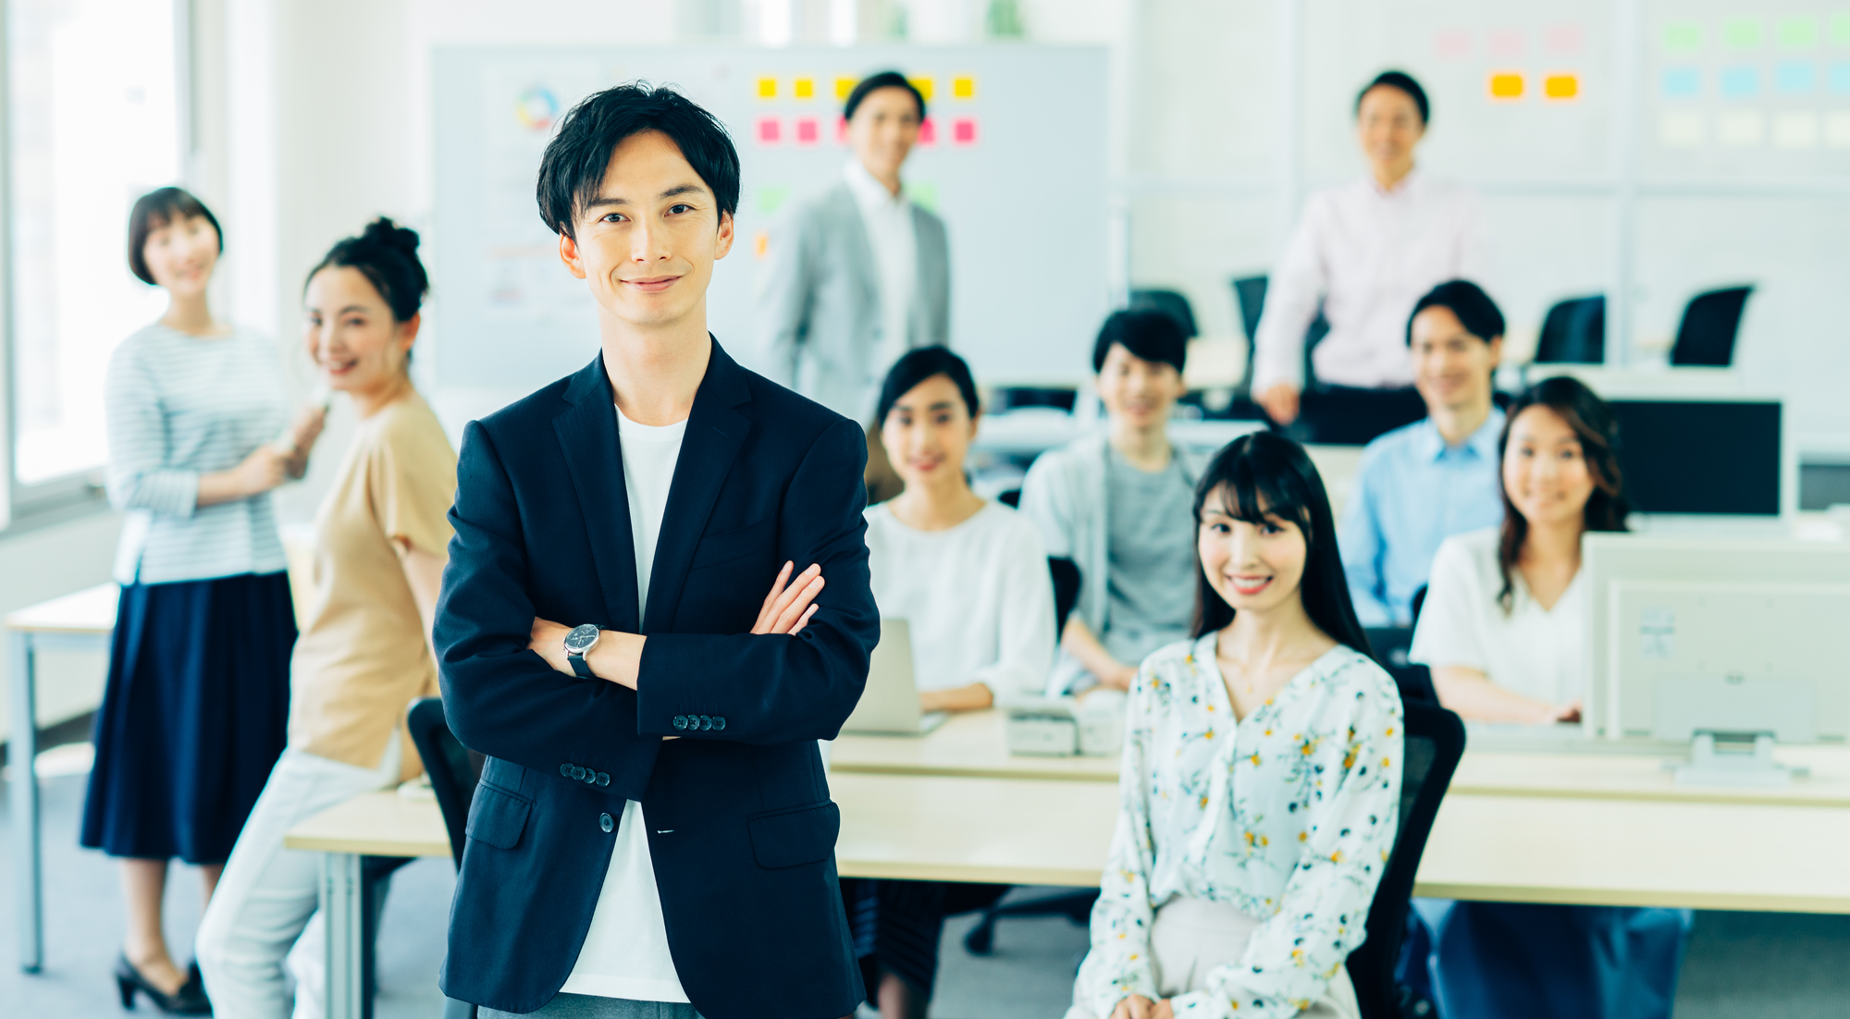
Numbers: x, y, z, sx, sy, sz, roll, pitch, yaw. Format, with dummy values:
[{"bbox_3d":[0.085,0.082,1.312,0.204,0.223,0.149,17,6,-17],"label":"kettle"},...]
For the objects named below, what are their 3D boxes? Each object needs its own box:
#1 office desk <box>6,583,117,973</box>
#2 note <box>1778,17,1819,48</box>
[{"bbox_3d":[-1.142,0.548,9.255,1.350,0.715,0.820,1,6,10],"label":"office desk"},{"bbox_3d":[2.515,-1.376,12.600,0.102,0.076,0.004,1,6,11],"label":"note"}]

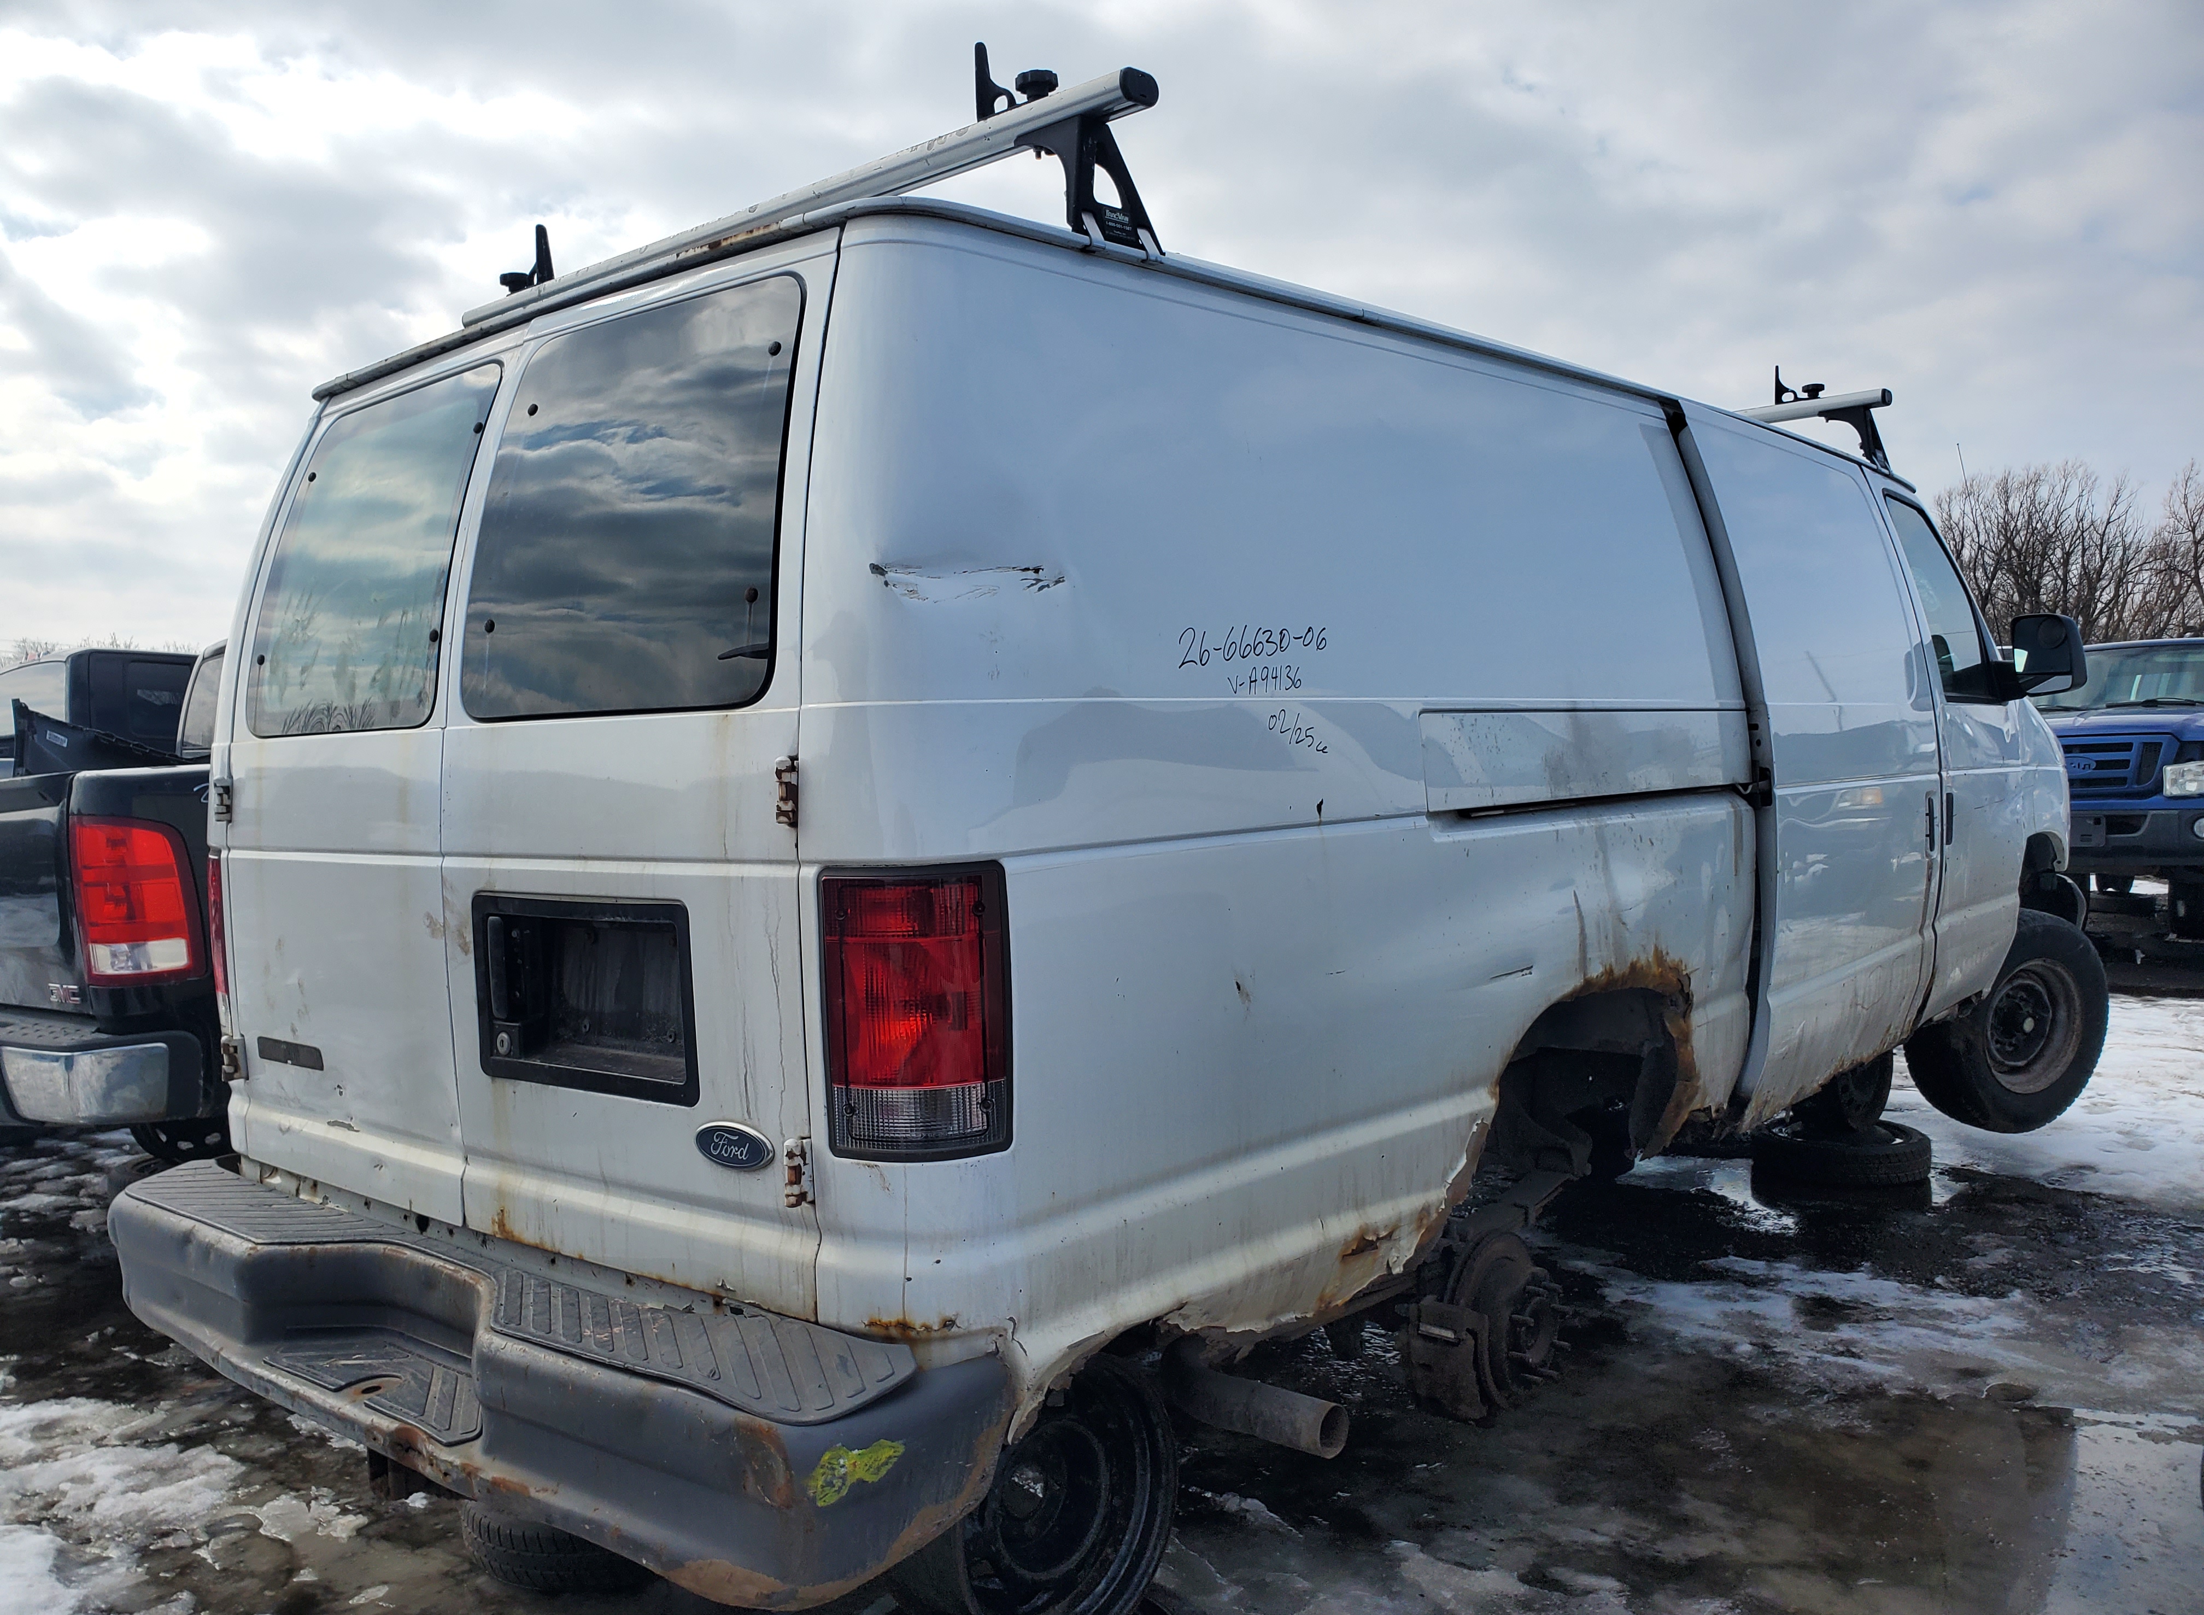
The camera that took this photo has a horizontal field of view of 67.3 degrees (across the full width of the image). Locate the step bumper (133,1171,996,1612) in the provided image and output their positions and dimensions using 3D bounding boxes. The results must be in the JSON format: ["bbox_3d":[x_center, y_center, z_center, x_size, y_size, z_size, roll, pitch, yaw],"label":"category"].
[{"bbox_3d":[-0.868,0.703,2.239,1.790,0.230,0.330,0,2,39],"label":"step bumper"}]

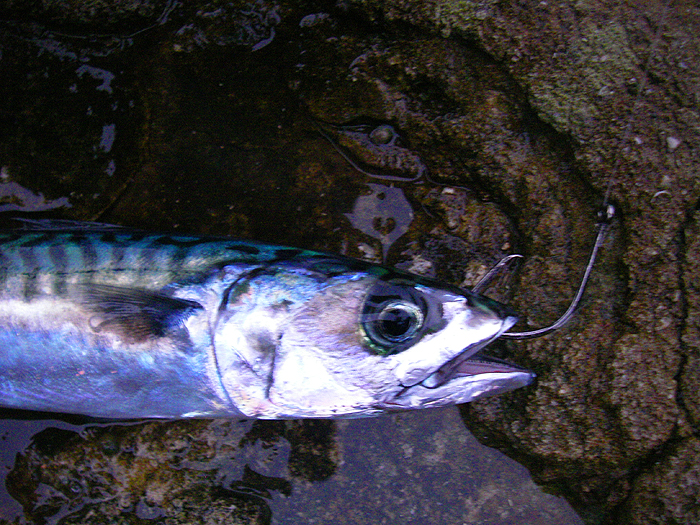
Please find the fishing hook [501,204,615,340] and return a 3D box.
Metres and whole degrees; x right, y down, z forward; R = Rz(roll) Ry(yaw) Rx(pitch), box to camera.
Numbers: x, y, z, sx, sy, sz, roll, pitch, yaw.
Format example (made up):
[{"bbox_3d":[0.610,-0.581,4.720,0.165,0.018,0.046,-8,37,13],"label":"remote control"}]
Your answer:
[{"bbox_3d":[0.053,0.002,0.220,0.030,0.007,0.052,30,90,12],"label":"fishing hook"}]

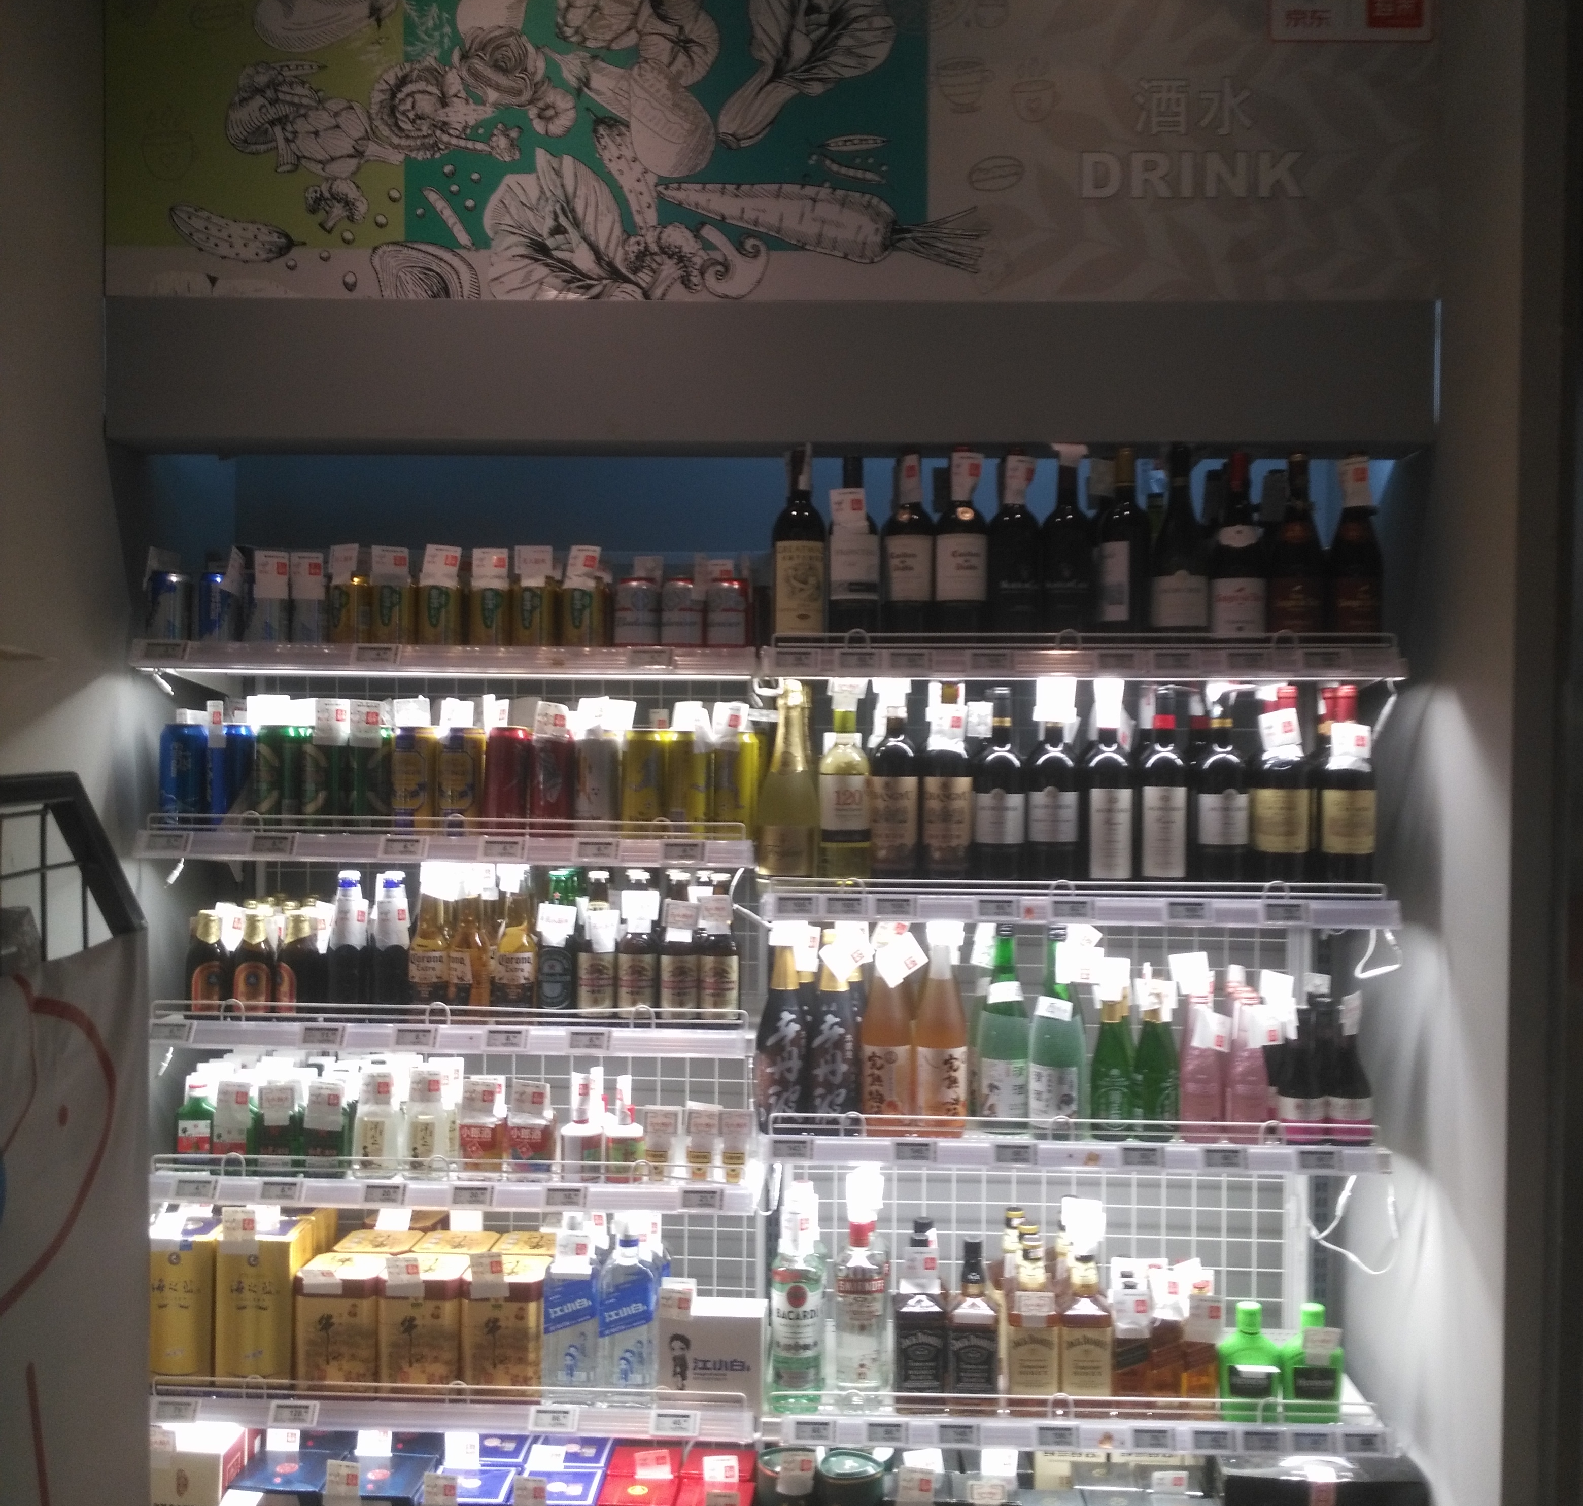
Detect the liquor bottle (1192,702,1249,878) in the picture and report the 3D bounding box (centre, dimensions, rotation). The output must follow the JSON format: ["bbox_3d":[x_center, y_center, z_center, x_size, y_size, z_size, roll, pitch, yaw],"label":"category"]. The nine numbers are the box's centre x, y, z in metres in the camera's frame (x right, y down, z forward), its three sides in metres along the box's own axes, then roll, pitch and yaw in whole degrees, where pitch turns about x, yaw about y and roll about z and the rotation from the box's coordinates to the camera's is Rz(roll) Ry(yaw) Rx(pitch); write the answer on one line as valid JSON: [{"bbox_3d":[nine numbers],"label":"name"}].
[{"bbox_3d":[0.633,0.054,2.519,0.076,0.297,0.076,1,2,2],"label":"liquor bottle"}]

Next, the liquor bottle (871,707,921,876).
[{"bbox_3d":[0.154,0.047,2.529,0.075,0.296,0.075,1,2,2],"label":"liquor bottle"}]

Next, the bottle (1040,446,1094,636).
[{"bbox_3d":[0.397,-0.289,2.453,0.075,0.303,0.075,1,2,2],"label":"bottle"}]

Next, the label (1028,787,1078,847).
[{"bbox_3d":[0.385,0.092,2.506,0.073,0.084,0.026,0,2,3],"label":"label"}]

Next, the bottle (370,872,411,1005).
[{"bbox_3d":[-0.587,0.284,2.512,0.058,0.217,0.058,1,1,2],"label":"bottle"}]

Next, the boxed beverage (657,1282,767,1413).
[{"bbox_3d":[-0.115,0.891,2.518,0.151,0.143,0.070,0,2,1],"label":"boxed beverage"}]

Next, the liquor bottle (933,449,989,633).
[{"bbox_3d":[0.251,-0.300,2.529,0.076,0.302,0.076,0,2,3],"label":"liquor bottle"}]

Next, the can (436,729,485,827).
[{"bbox_3d":[-0.498,0.047,2.570,0.066,0.168,0.066,0,2,0],"label":"can"}]

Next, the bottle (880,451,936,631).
[{"bbox_3d":[0.173,-0.300,2.525,0.077,0.295,0.077,1,1,1],"label":"bottle"}]

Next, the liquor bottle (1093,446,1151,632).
[{"bbox_3d":[0.493,-0.299,2.519,0.075,0.302,0.075,1,2,2],"label":"liquor bottle"}]

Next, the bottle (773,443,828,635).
[{"bbox_3d":[0.012,-0.296,2.503,0.076,0.305,0.076,1,1,2],"label":"bottle"}]

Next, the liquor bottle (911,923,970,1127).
[{"bbox_3d":[0.223,0.413,2.527,0.075,0.304,0.075,1,2,2],"label":"liquor bottle"}]

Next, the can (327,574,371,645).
[{"bbox_3d":[-0.656,-0.205,2.533,0.066,0.114,0.066,1,1,0],"label":"can"}]

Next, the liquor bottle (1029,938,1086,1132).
[{"bbox_3d":[0.397,0.414,2.543,0.081,0.310,0.081,0,2,3],"label":"liquor bottle"}]

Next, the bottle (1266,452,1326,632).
[{"bbox_3d":[0.746,-0.293,2.515,0.083,0.297,0.083,1,1,1],"label":"bottle"}]

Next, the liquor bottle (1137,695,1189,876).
[{"bbox_3d":[0.556,0.055,2.540,0.076,0.307,0.076,1,1,1],"label":"liquor bottle"}]

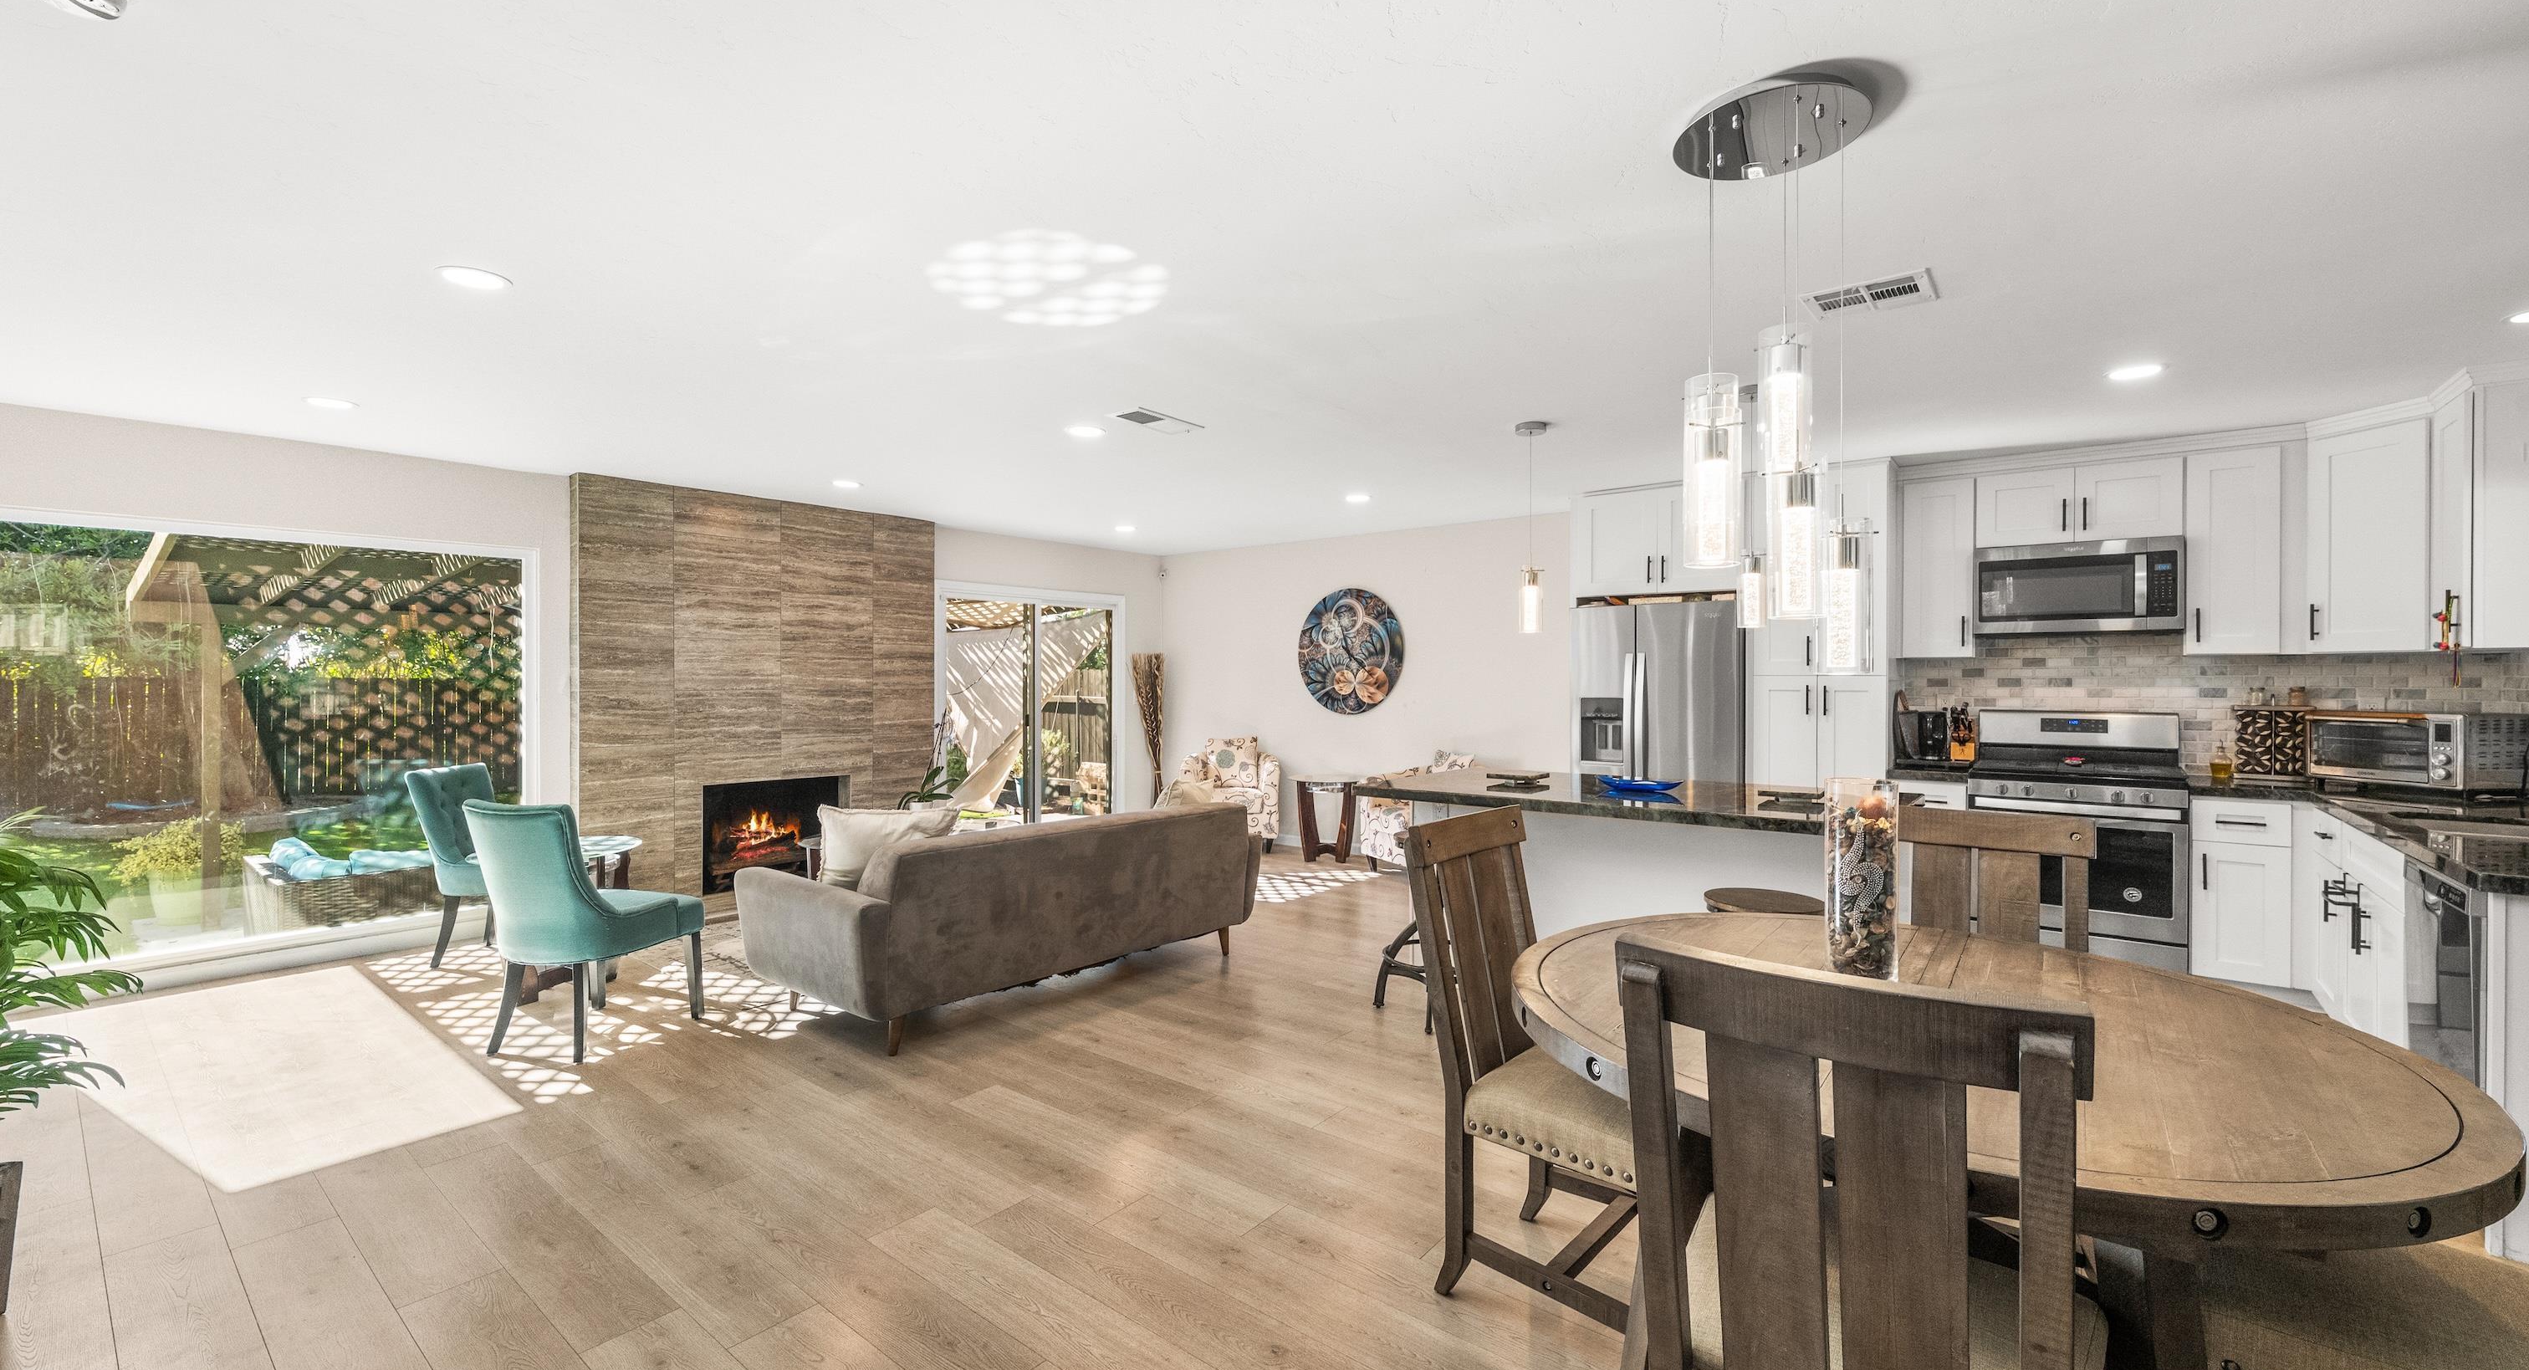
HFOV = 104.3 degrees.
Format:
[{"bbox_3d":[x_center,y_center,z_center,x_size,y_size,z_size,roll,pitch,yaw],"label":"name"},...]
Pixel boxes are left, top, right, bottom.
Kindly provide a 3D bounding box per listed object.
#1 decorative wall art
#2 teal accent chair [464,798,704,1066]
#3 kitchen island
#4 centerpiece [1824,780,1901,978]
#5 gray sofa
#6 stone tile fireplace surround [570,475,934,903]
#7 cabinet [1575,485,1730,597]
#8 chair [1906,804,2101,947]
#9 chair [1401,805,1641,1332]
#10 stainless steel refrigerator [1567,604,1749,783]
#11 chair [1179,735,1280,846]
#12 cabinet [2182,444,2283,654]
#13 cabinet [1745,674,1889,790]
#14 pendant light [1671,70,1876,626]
[{"bbox_3d":[0.639,-0.255,7.571,0.987,0.985,0.030,0,0,38],"label":"decorative wall art"},{"bbox_3d":[-2.538,0.866,3.717,0.510,0.905,0.620,0,0,12],"label":"teal accent chair"},{"bbox_3d":[1.480,0.880,3.923,1.840,0.915,1.170,0,0,38],"label":"kitchen island"},{"bbox_3d":[1.196,0.384,1.969,0.124,0.388,0.124,0,0,38],"label":"centerpiece"},{"bbox_3d":[-1.066,0.949,4.501,0.960,0.750,2.140,0,0,40],"label":"gray sofa"},{"bbox_3d":[-3.050,0.089,6.135,0.188,2.442,2.143,0,0,38],"label":"stone tile fireplace surround"},{"bbox_3d":[2.375,-0.801,5.787,0.920,0.590,0.600,0,0,38],"label":"cabinet"},{"bbox_3d":[1.660,0.834,2.320,0.480,1.020,0.570,0,0,38],"label":"chair"},{"bbox_3d":[0.697,0.830,2.218,0.570,1.020,0.490,0,0,38],"label":"chair"},{"bbox_3d":[2.337,0.444,5.703,0.893,1.780,0.740,0,0,38],"label":"stainless steel refrigerator"},{"bbox_3d":[-0.289,0.876,7.862,0.754,0.853,0.754,0,0,-5],"label":"chair"},{"bbox_3d":[4.345,-0.588,4.440,0.305,0.907,0.330,0,0,38],"label":"cabinet"},{"bbox_3d":[3.041,0.637,5.315,0.615,1.371,0.625,0,0,38],"label":"cabinet"},{"bbox_3d":[0.971,-0.571,1.883,0.341,1.061,0.341,0,0,38],"label":"pendant light"}]

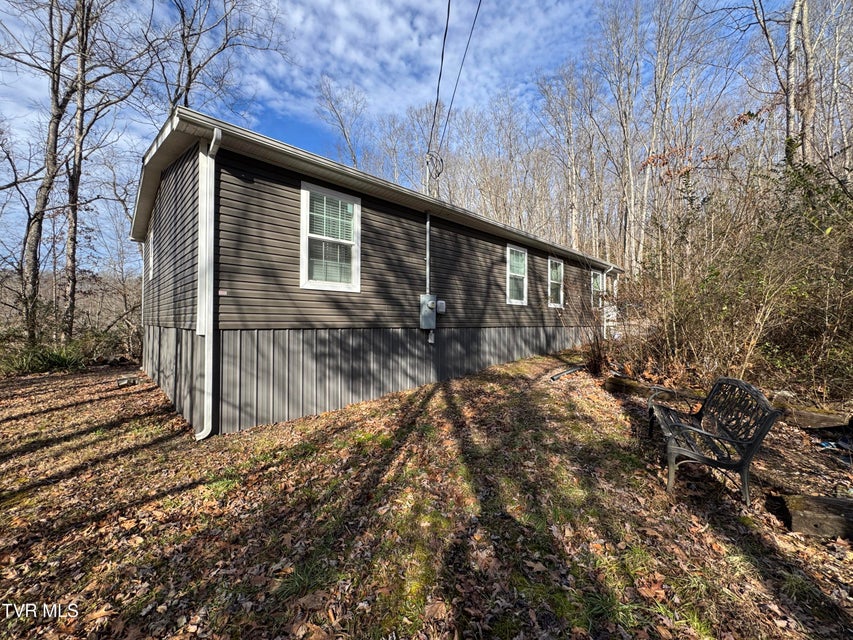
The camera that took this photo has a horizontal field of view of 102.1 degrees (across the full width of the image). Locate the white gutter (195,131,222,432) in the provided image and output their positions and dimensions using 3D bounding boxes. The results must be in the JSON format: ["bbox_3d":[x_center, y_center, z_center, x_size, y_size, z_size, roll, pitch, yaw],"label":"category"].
[{"bbox_3d":[-2.864,-0.444,4.518,0.190,4.050,0.330,1,-1,-43],"label":"white gutter"}]

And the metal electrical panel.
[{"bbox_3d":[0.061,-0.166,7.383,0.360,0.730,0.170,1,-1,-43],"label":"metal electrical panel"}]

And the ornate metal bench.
[{"bbox_3d":[2.690,1.035,3.420,0.670,0.870,1.310,2,3,27],"label":"ornate metal bench"}]

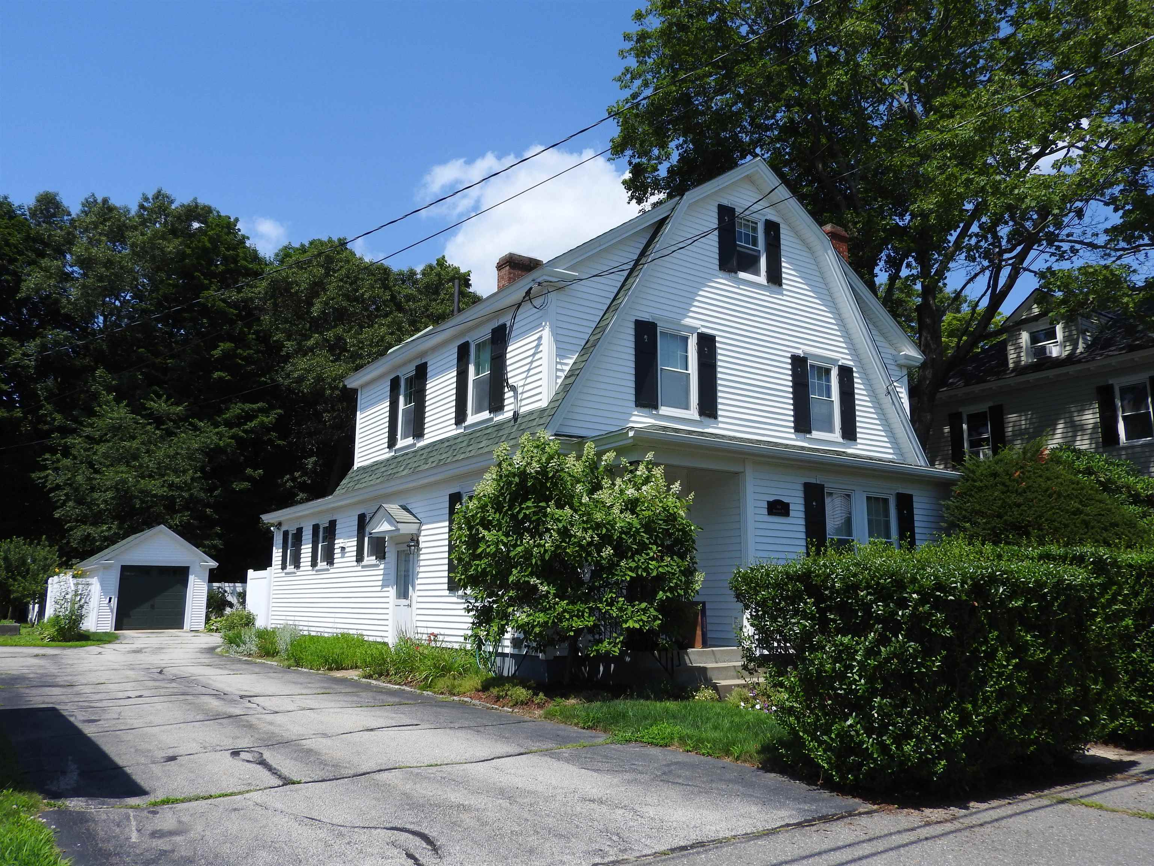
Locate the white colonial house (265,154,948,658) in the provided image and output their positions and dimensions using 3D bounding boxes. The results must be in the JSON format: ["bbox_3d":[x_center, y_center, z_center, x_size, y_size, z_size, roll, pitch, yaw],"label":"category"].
[{"bbox_3d":[-0.139,0.402,20.665,9.190,8.810,14.910,8,-13,-33],"label":"white colonial house"}]

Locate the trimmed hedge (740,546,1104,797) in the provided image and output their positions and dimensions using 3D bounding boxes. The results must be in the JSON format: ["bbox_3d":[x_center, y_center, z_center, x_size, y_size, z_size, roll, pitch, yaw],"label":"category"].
[{"bbox_3d":[3.375,2.179,9.115,3.800,1.970,1.500,8,-13,-33],"label":"trimmed hedge"}]

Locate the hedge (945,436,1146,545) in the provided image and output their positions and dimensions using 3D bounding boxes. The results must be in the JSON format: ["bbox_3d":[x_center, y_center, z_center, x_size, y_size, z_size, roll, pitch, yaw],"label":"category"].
[{"bbox_3d":[7.095,1.948,14.145,2.900,3.600,2.900,8,-13,-33],"label":"hedge"}]

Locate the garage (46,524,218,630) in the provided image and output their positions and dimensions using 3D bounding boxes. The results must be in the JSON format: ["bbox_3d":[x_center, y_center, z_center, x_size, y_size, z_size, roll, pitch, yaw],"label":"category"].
[{"bbox_3d":[-17.164,5.759,36.920,4.340,3.880,5.900,8,-13,-33],"label":"garage"}]

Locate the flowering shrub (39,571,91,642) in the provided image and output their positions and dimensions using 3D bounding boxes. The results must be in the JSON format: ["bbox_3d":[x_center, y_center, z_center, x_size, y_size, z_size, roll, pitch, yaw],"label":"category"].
[{"bbox_3d":[-15.502,5.207,28.484,1.400,2.030,1.400,8,-13,-33],"label":"flowering shrub"}]

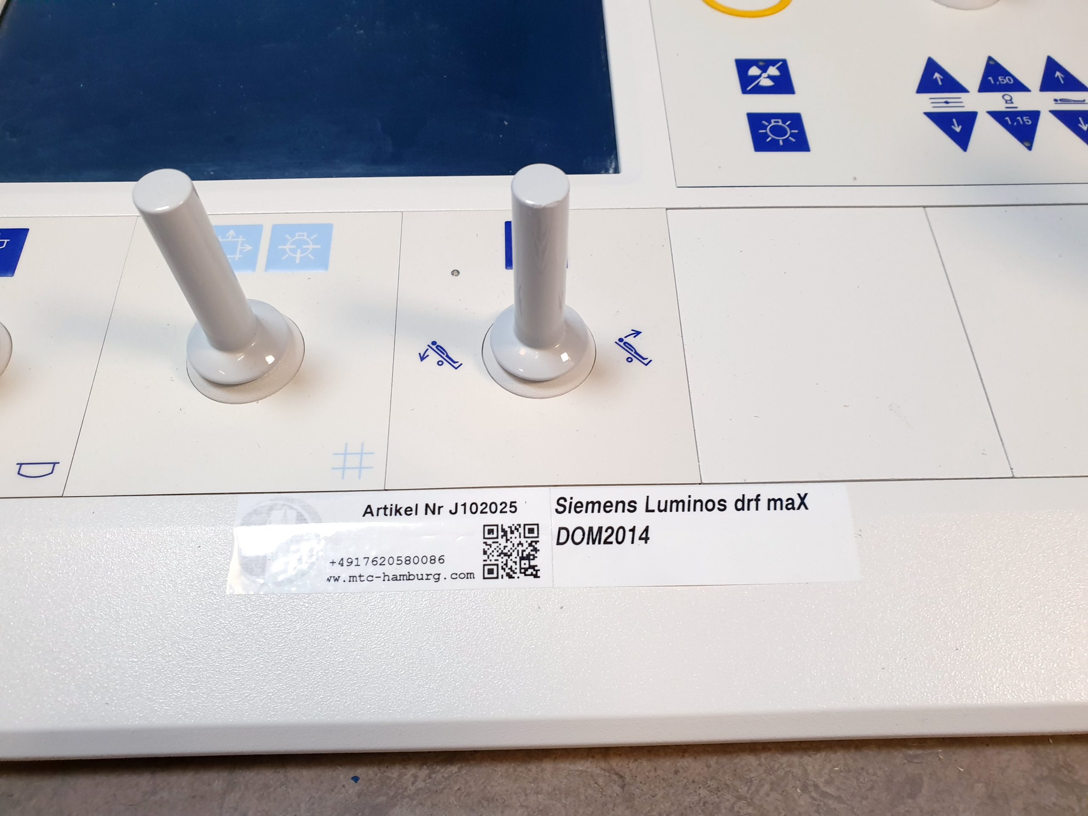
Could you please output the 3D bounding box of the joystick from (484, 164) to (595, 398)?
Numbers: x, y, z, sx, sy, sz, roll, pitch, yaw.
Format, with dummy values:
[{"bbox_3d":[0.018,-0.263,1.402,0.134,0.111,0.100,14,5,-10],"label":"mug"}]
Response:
[{"bbox_3d":[-0.001,-0.031,0.197,0.031,0.064,0.031,-1,62,-2],"label":"joystick"}]

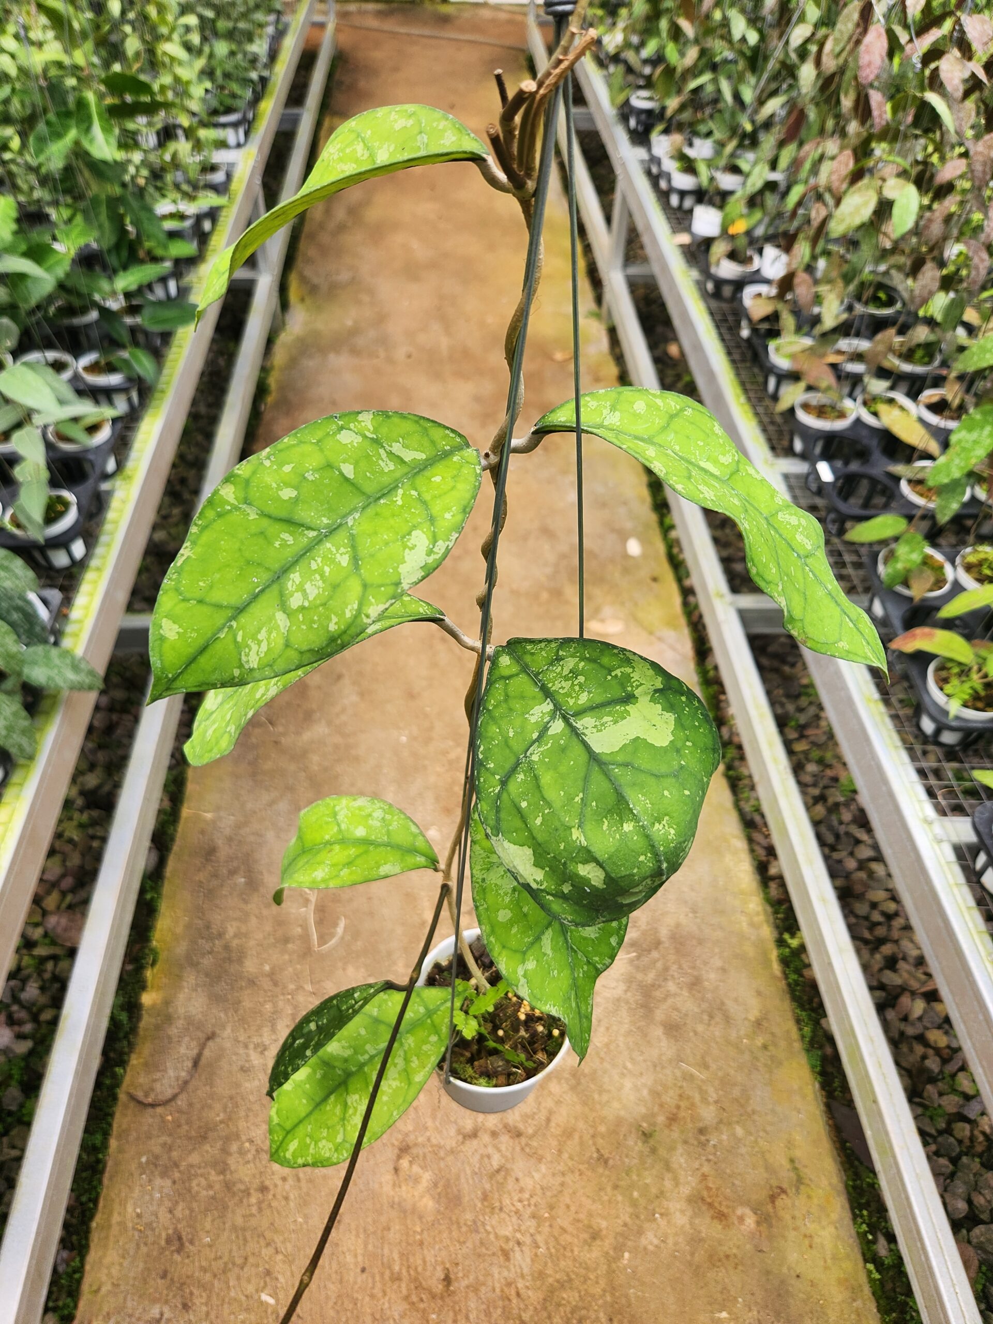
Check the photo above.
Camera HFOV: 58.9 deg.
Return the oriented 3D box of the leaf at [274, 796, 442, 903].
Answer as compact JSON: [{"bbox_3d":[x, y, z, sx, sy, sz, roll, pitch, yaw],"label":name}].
[{"bbox_3d":[-0.065,0.087,0.411,0.078,0.025,0.054,-8,63,6],"label":"leaf"}]

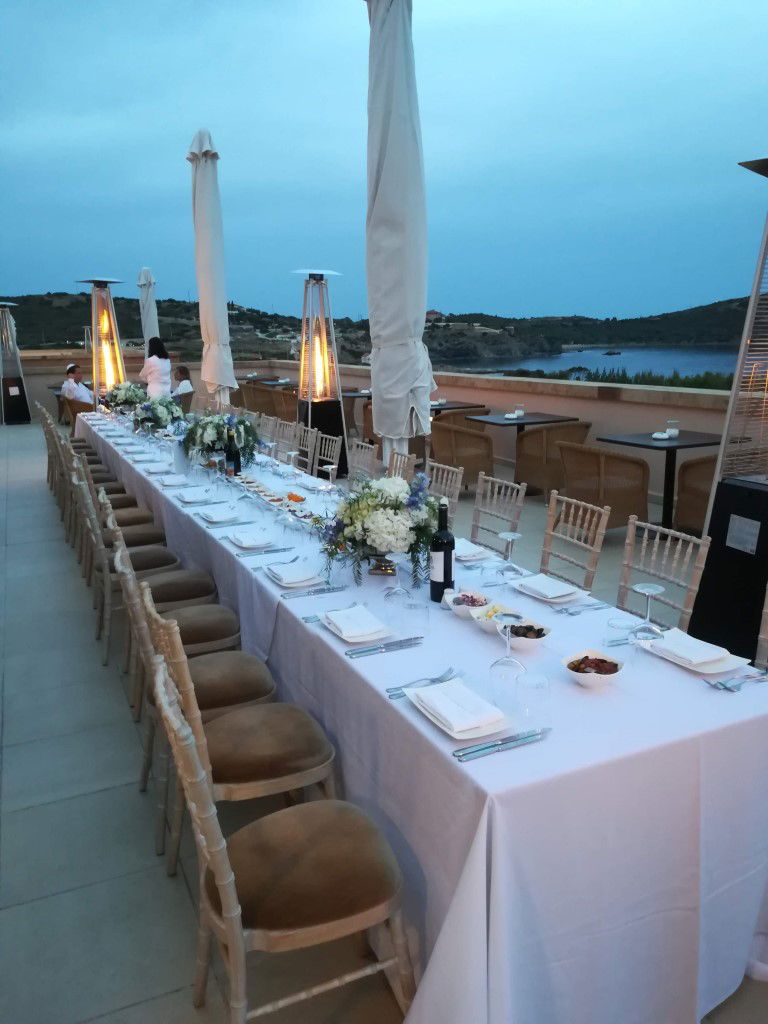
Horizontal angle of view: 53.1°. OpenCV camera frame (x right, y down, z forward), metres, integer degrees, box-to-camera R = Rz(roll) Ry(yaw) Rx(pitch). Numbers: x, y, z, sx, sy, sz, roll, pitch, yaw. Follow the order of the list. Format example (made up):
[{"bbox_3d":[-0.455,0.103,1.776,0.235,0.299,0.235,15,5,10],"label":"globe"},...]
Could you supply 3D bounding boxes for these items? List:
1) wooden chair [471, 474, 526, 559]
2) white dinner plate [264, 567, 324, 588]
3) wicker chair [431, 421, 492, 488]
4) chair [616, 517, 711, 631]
[{"bbox_3d":[0.393,0.303,3.800,0.440,0.920,0.405,-4,13,-22],"label":"wooden chair"},{"bbox_3d":[-0.303,0.222,2.629,0.150,0.023,0.240,-5,14,-26],"label":"white dinner plate"},{"bbox_3d":[0.821,-0.558,7.787,0.570,0.780,0.570,-6,14,-25],"label":"wicker chair"},{"bbox_3d":[0.753,0.525,2.522,0.450,0.910,0.400,-6,14,-25],"label":"chair"}]

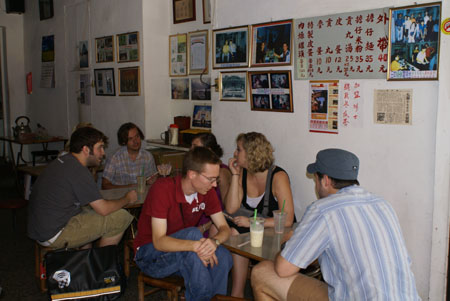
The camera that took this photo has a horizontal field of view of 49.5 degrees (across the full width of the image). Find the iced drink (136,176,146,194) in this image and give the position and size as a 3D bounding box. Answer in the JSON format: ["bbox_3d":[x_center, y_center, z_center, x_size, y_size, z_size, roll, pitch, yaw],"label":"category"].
[{"bbox_3d":[-0.719,0.303,4.200,0.085,0.140,0.085,0,6,0],"label":"iced drink"}]

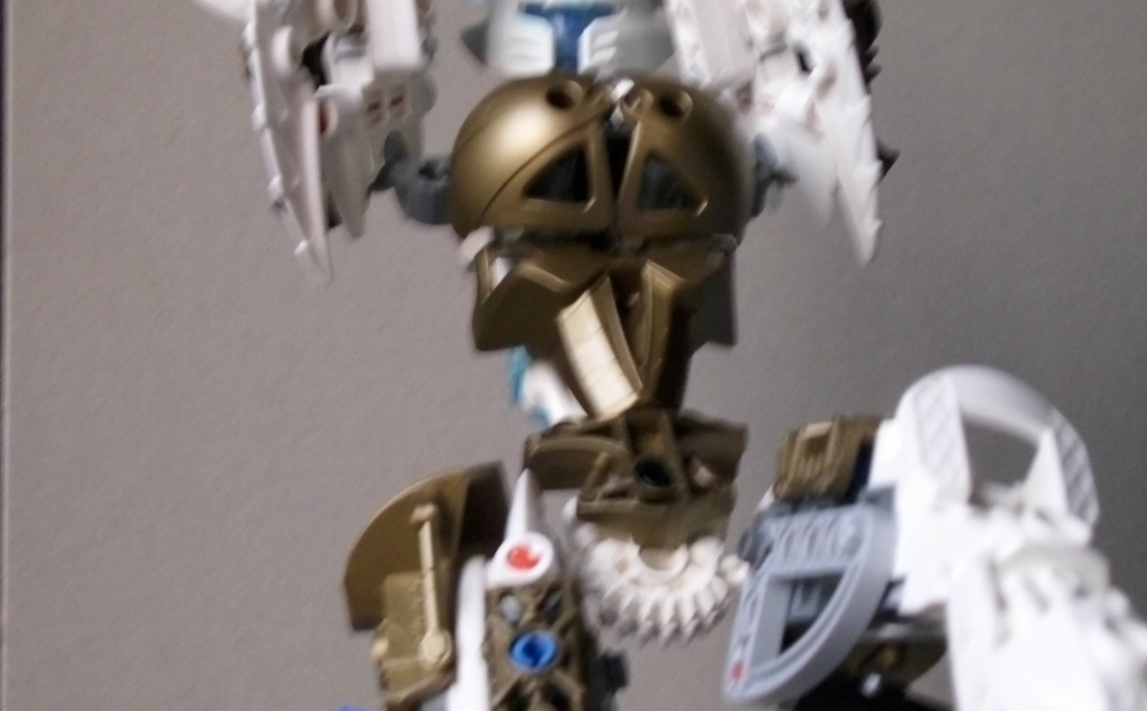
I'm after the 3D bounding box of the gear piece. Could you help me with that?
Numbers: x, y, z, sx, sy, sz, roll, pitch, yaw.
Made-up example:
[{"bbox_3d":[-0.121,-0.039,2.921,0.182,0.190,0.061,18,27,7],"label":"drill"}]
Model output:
[{"bbox_3d":[0.012,0.031,0.348,0.024,0.024,0.009,0,-38,0],"label":"gear piece"}]

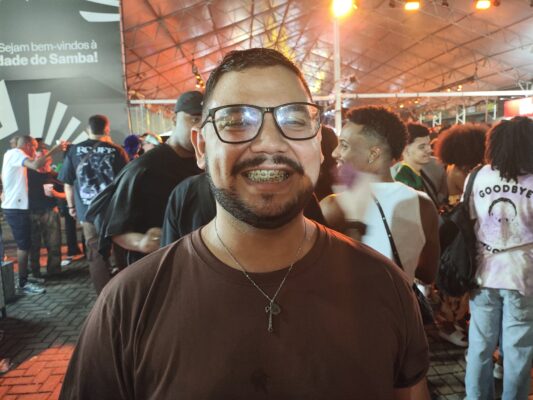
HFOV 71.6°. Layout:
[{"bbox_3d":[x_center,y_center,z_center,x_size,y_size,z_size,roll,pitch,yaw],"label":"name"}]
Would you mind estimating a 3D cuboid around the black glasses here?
[{"bbox_3d":[-0.013,-0.089,0.488,0.133,0.046,0.140,-5,1,-12],"label":"black glasses"}]

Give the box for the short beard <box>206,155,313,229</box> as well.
[{"bbox_3d":[-0.008,-0.012,0.468,0.130,0.088,0.092,-5,1,-12],"label":"short beard"}]

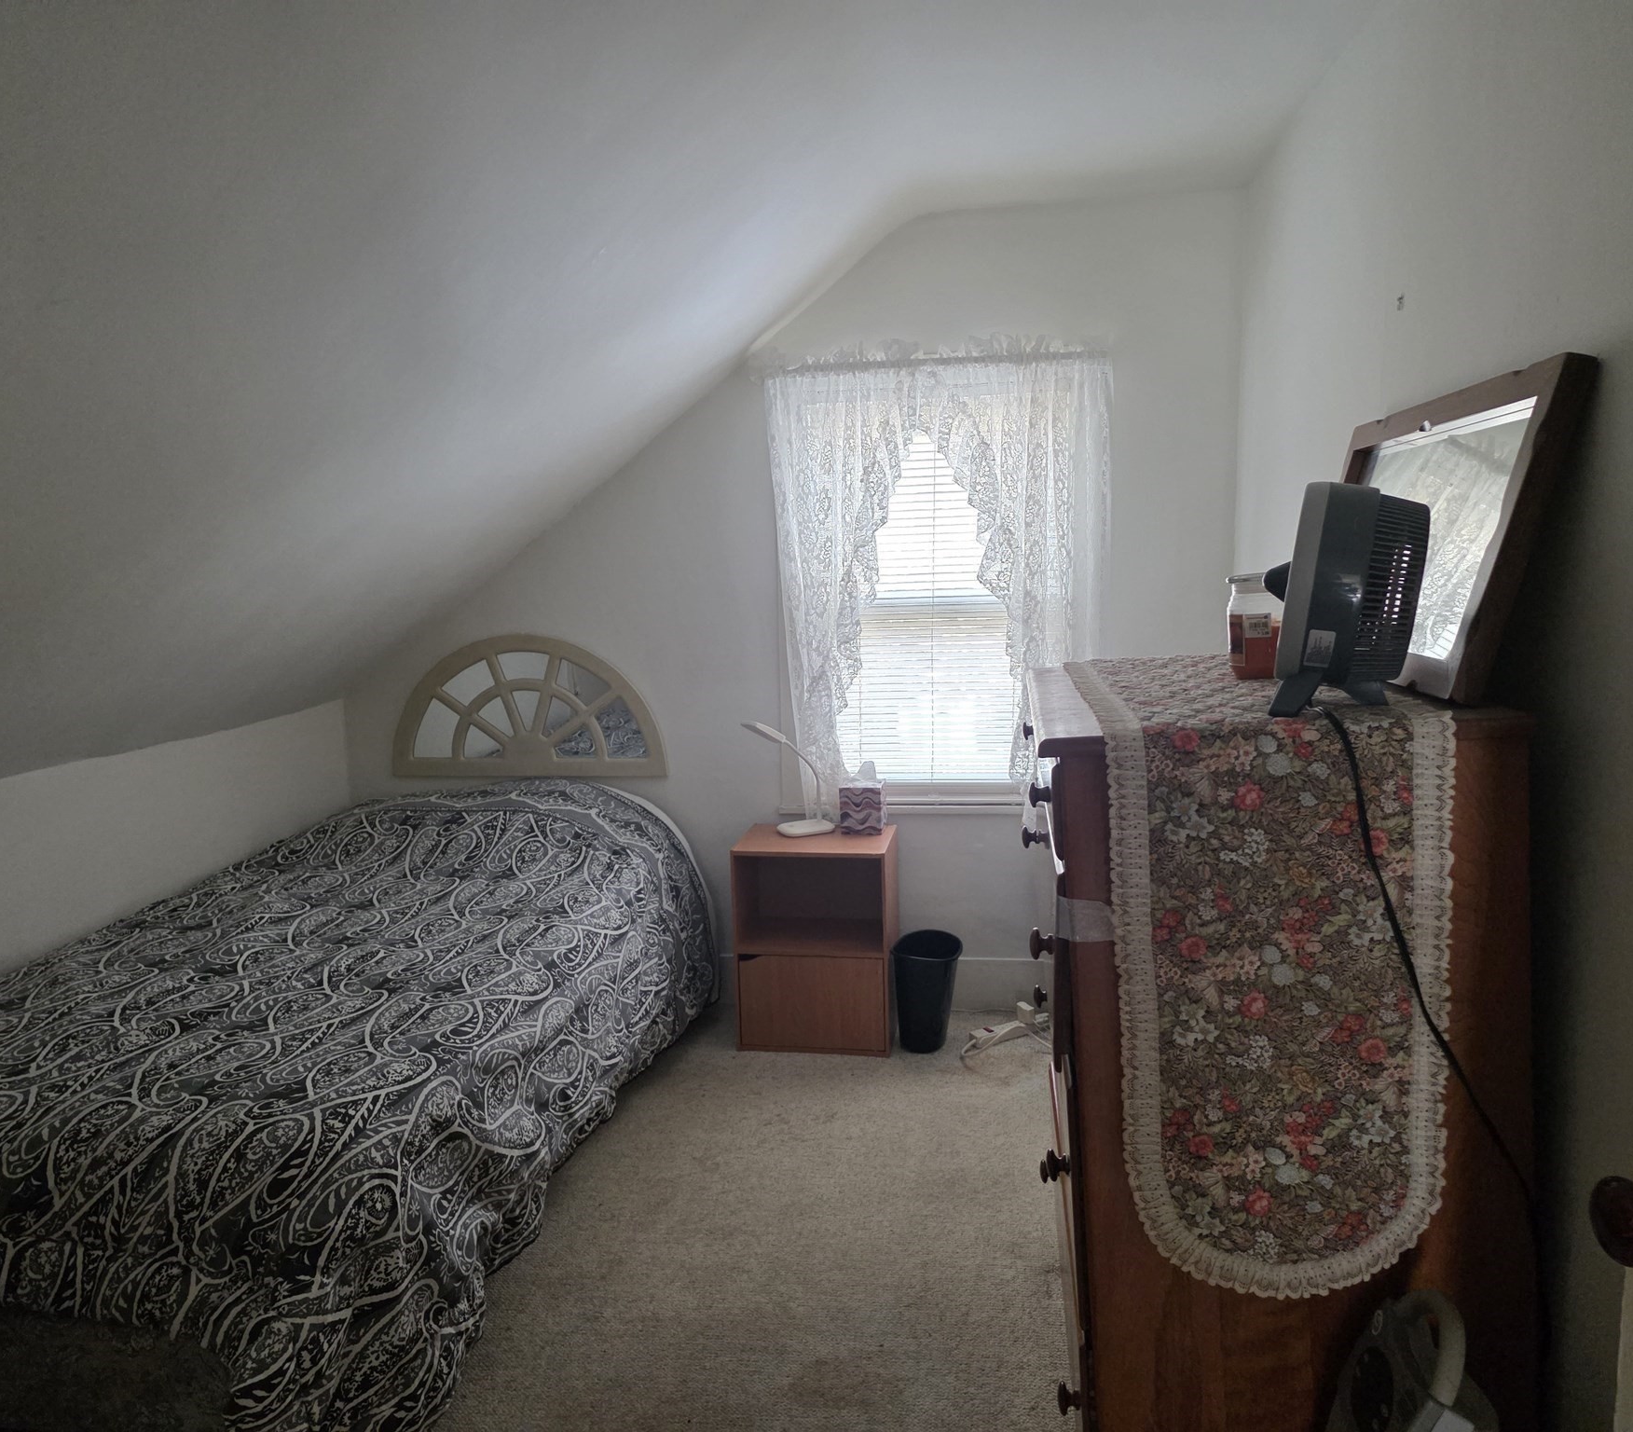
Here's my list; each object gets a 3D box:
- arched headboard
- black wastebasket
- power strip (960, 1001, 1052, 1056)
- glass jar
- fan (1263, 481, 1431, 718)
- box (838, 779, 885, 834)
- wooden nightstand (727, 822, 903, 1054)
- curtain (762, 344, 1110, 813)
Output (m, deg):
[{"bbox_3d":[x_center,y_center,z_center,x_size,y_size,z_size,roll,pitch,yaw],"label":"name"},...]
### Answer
[{"bbox_3d":[-0.853,-0.031,3.704,0.839,0.417,0.025,-1,7,8],"label":"arched headboard"},{"bbox_3d":[0.305,0.740,3.400,0.187,0.262,0.250,-1,7,8],"label":"black wastebasket"},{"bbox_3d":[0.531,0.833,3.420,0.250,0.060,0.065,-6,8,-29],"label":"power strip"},{"bbox_3d":[0.632,-0.126,1.792,0.107,0.145,0.107,-1,7,8],"label":"glass jar"},{"bbox_3d":[0.604,-0.138,1.441,0.178,0.256,0.230,1,8,23],"label":"fan"},{"bbox_3d":[0.128,0.255,3.494,0.113,0.130,0.113,-1,7,8],"label":"box"},{"bbox_3d":[0.010,0.600,3.468,0.405,0.541,0.342,0,7,10],"label":"wooden nightstand"},{"bbox_3d":[0.325,-0.335,3.447,0.922,1.314,0.100,-1,7,8],"label":"curtain"}]

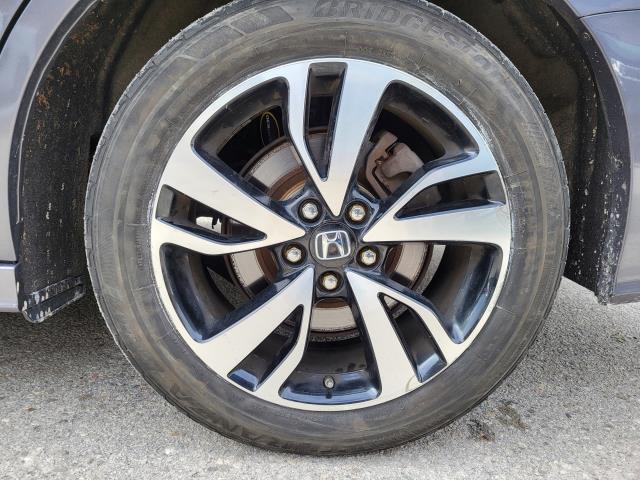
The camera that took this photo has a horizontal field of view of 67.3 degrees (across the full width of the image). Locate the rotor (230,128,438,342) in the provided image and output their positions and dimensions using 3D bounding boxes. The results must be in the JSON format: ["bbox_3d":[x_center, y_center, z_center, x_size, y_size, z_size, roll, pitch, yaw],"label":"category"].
[{"bbox_3d":[0.015,-0.004,0.730,0.314,0.314,0.050,0,12,-3],"label":"rotor"}]

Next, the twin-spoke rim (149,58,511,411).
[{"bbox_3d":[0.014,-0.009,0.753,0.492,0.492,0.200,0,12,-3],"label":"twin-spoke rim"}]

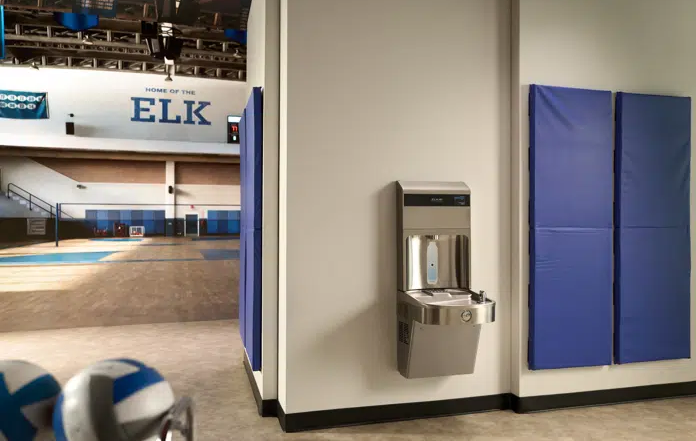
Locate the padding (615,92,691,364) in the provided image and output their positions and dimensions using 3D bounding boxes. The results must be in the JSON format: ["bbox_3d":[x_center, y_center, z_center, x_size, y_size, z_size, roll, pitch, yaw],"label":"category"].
[{"bbox_3d":[2.151,0.054,3.806,0.592,1.859,0.057,0,0,-15],"label":"padding"}]

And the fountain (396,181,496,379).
[{"bbox_3d":[0.595,0.359,3.263,0.444,1.209,0.497,0,0,-15],"label":"fountain"}]

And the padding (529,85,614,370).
[{"bbox_3d":[1.499,0.052,3.629,0.597,1.855,0.057,0,0,-15],"label":"padding"}]

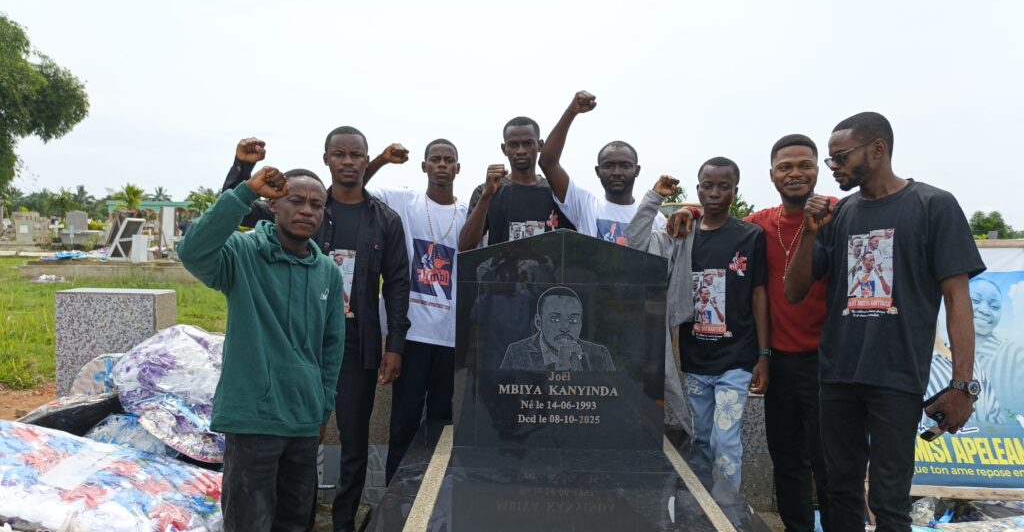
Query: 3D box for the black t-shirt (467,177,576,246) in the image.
[{"bbox_3d":[0.047,-0.043,3.060,0.520,0.730,0.280,1,3,-2],"label":"black t-shirt"}]

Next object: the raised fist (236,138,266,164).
[{"bbox_3d":[-1.041,-0.458,2.720,0.110,0.105,0.095,0,3,-23],"label":"raised fist"}]

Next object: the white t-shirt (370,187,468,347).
[{"bbox_3d":[-0.426,0.012,3.200,0.540,0.760,0.280,1,3,-7],"label":"white t-shirt"}]

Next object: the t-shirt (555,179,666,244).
[{"bbox_3d":[0.446,0.002,3.020,0.520,0.740,0.290,1,3,7],"label":"t-shirt"}]

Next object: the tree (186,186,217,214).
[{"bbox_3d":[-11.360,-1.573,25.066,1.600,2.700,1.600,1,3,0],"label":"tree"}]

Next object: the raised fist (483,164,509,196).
[{"bbox_3d":[-0.067,-0.371,2.950,0.095,0.120,0.095,1,3,-3],"label":"raised fist"}]

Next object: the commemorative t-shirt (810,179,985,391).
[{"bbox_3d":[1.286,0.065,2.270,0.550,0.680,0.320,4,4,43],"label":"commemorative t-shirt"}]

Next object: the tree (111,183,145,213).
[{"bbox_3d":[-18.107,-2.258,32.090,1.600,3.343,1.600,1,3,0],"label":"tree"}]

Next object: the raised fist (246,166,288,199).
[{"bbox_3d":[-0.765,-0.258,2.130,0.130,0.105,0.100,0,3,-14],"label":"raised fist"}]

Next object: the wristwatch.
[{"bbox_3d":[1.430,0.392,2.150,0.078,0.050,0.070,1,3,-9],"label":"wristwatch"}]

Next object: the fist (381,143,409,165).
[{"bbox_3d":[-0.539,-0.516,3.120,0.110,0.100,0.095,0,3,-21],"label":"fist"}]

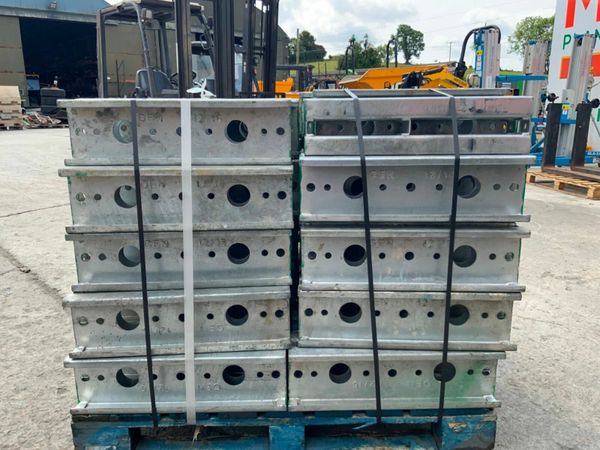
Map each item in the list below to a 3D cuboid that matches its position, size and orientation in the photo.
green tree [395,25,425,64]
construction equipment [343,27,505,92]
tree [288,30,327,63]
[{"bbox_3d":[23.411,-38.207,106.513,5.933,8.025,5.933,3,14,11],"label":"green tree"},{"bbox_3d":[2.525,-3.012,11.129,3.300,2.520,1.750,2,14,10],"label":"construction equipment"},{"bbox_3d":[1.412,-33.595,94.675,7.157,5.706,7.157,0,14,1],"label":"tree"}]

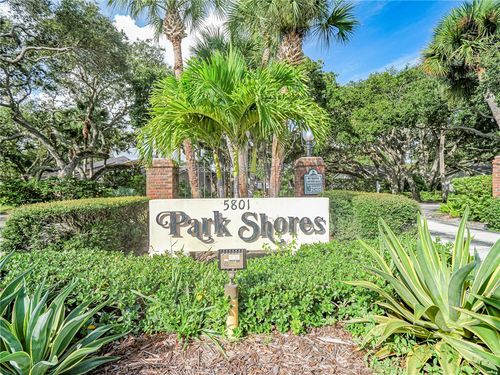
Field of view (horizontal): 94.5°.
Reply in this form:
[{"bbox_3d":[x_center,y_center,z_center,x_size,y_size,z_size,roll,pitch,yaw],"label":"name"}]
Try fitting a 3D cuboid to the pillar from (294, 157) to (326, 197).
[{"bbox_3d":[1.635,0.215,6.200,0.640,2.000,0.640,0,0,-9],"label":"pillar"}]

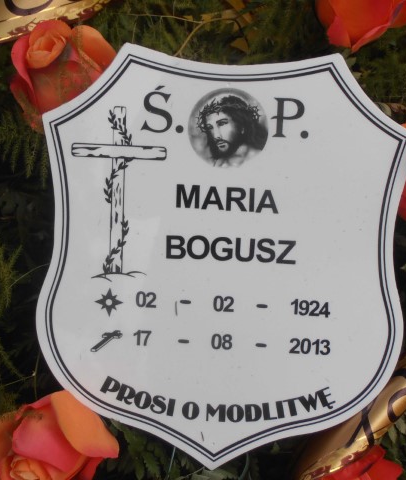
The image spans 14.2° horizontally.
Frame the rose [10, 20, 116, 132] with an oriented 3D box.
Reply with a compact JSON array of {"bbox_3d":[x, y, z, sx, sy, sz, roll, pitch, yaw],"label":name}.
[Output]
[{"bbox_3d":[-0.084,-0.096,0.970,0.065,0.062,0.065,-26,52,0],"label":"rose"}]

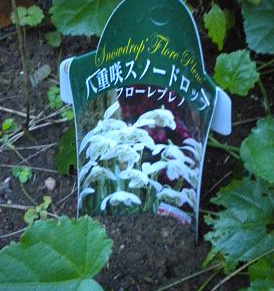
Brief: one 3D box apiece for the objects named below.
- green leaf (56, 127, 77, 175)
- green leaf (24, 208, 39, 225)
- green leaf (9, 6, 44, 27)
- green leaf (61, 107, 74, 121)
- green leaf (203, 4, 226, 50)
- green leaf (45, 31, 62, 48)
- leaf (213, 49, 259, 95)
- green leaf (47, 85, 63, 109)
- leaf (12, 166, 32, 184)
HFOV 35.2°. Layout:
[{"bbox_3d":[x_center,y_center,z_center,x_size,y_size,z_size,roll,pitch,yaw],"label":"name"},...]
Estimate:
[{"bbox_3d":[-0.047,0.004,0.310,0.019,0.009,0.035,0,82,0],"label":"green leaf"},{"bbox_3d":[-0.070,0.047,0.285,0.009,0.003,0.012,14,67,-3],"label":"green leaf"},{"bbox_3d":[-0.097,-0.115,0.385,0.026,0.006,0.022,0,56,0],"label":"green leaf"},{"bbox_3d":[-0.054,-0.024,0.335,0.011,0.003,0.012,-1,72,-6],"label":"green leaf"},{"bbox_3d":[0.068,-0.105,0.380,0.020,0.006,0.042,-7,91,8],"label":"green leaf"},{"bbox_3d":[-0.077,-0.098,0.400,0.016,0.003,0.016,0,83,-7],"label":"green leaf"},{"bbox_3d":[0.071,-0.053,0.315,0.029,0.010,0.032,0,72,0],"label":"leaf"},{"bbox_3d":[-0.066,-0.038,0.345,0.010,0.007,0.018,0,65,0],"label":"green leaf"},{"bbox_3d":[-0.079,0.020,0.300,0.011,0.007,0.010,0,58,0],"label":"leaf"}]

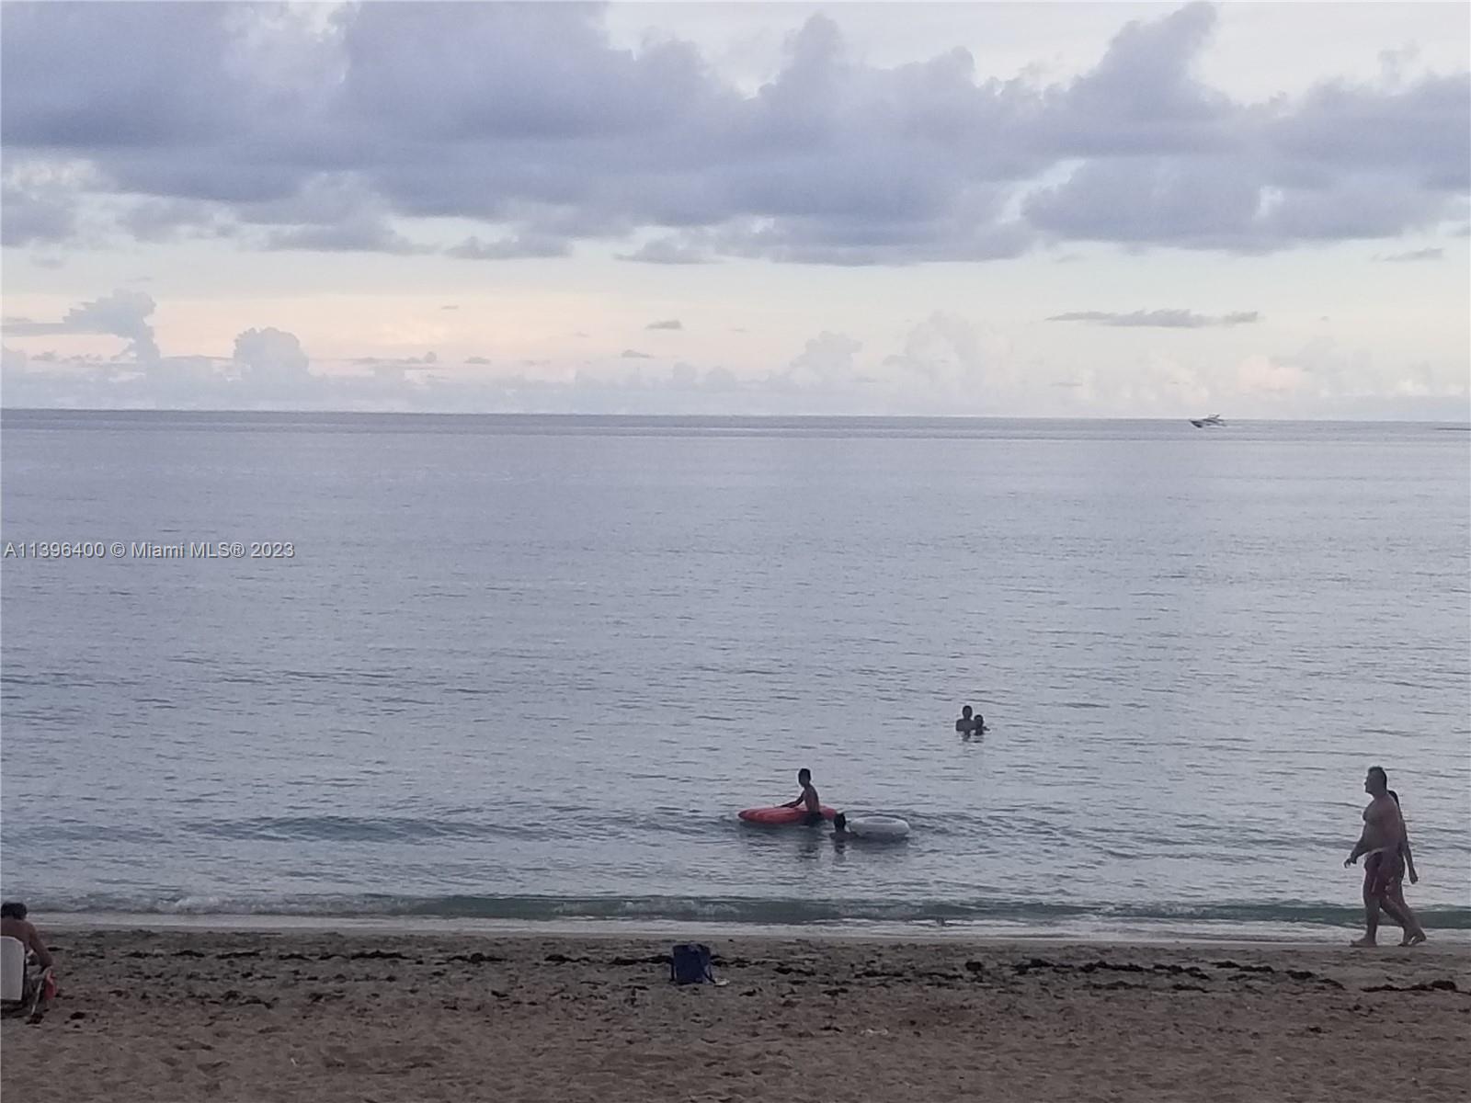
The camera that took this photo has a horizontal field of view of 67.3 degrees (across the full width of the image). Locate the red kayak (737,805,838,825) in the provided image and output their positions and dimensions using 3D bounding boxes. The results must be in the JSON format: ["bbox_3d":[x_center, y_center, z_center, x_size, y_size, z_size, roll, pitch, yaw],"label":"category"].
[{"bbox_3d":[0.669,3.340,14.119,1.250,0.200,0.460,-1,7,-8],"label":"red kayak"}]

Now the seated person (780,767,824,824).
[{"bbox_3d":[0.858,3.100,14.032,0.550,0.740,0.360,2,7,15],"label":"seated person"}]

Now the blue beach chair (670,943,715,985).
[{"bbox_3d":[-0.383,3.551,9.708,0.400,0.380,0.380,0,7,0],"label":"blue beach chair"}]

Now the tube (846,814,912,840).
[{"bbox_3d":[1.756,3.385,13.949,0.820,0.220,0.720,1,7,0],"label":"tube"}]

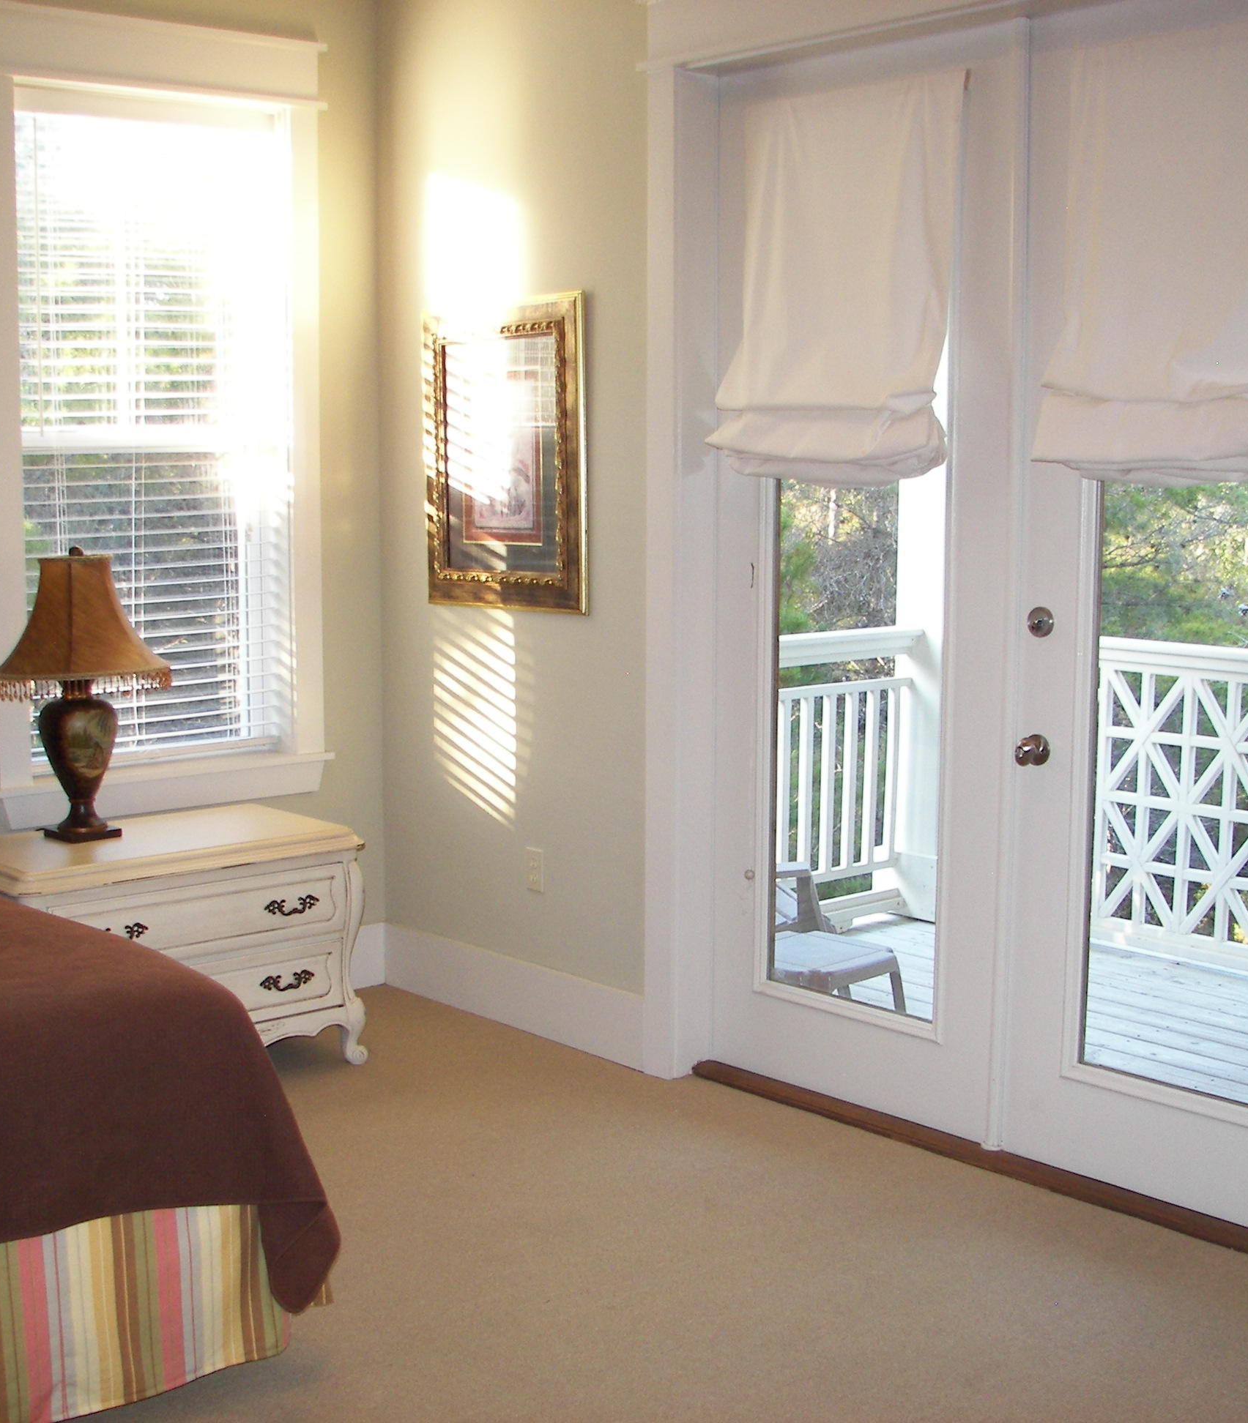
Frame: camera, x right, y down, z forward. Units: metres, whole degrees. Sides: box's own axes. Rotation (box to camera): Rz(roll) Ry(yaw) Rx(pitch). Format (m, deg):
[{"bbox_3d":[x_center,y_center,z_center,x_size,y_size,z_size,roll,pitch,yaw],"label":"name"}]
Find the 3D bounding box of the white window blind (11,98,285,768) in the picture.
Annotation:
[{"bbox_3d":[-1.237,-0.722,5.133,0.775,1.680,0.065,-7,10,-43],"label":"white window blind"}]

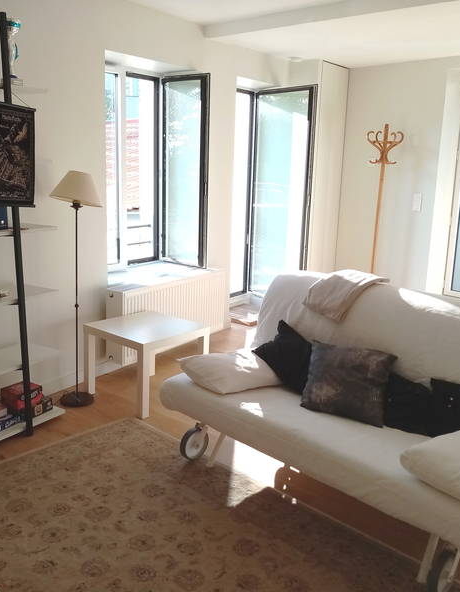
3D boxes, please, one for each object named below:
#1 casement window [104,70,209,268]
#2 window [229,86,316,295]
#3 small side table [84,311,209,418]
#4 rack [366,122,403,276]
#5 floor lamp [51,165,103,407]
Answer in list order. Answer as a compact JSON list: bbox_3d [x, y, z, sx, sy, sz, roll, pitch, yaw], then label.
[{"bbox_3d":[-0.627,-0.894,4.305,0.560,1.470,1.000,11,16,34],"label":"casement window"},{"bbox_3d":[0.278,-0.851,5.364,0.850,2.000,0.950,11,16,34],"label":"window"},{"bbox_3d":[-0.531,0.407,3.764,0.550,0.450,0.550,13,17,38],"label":"small side table"},{"bbox_3d":[1.434,-0.725,5.780,0.460,1.838,0.460,-9,18,-39],"label":"rack"},{"bbox_3d":[-0.920,-0.029,3.532,0.330,1.385,0.330,11,16,34],"label":"floor lamp"}]

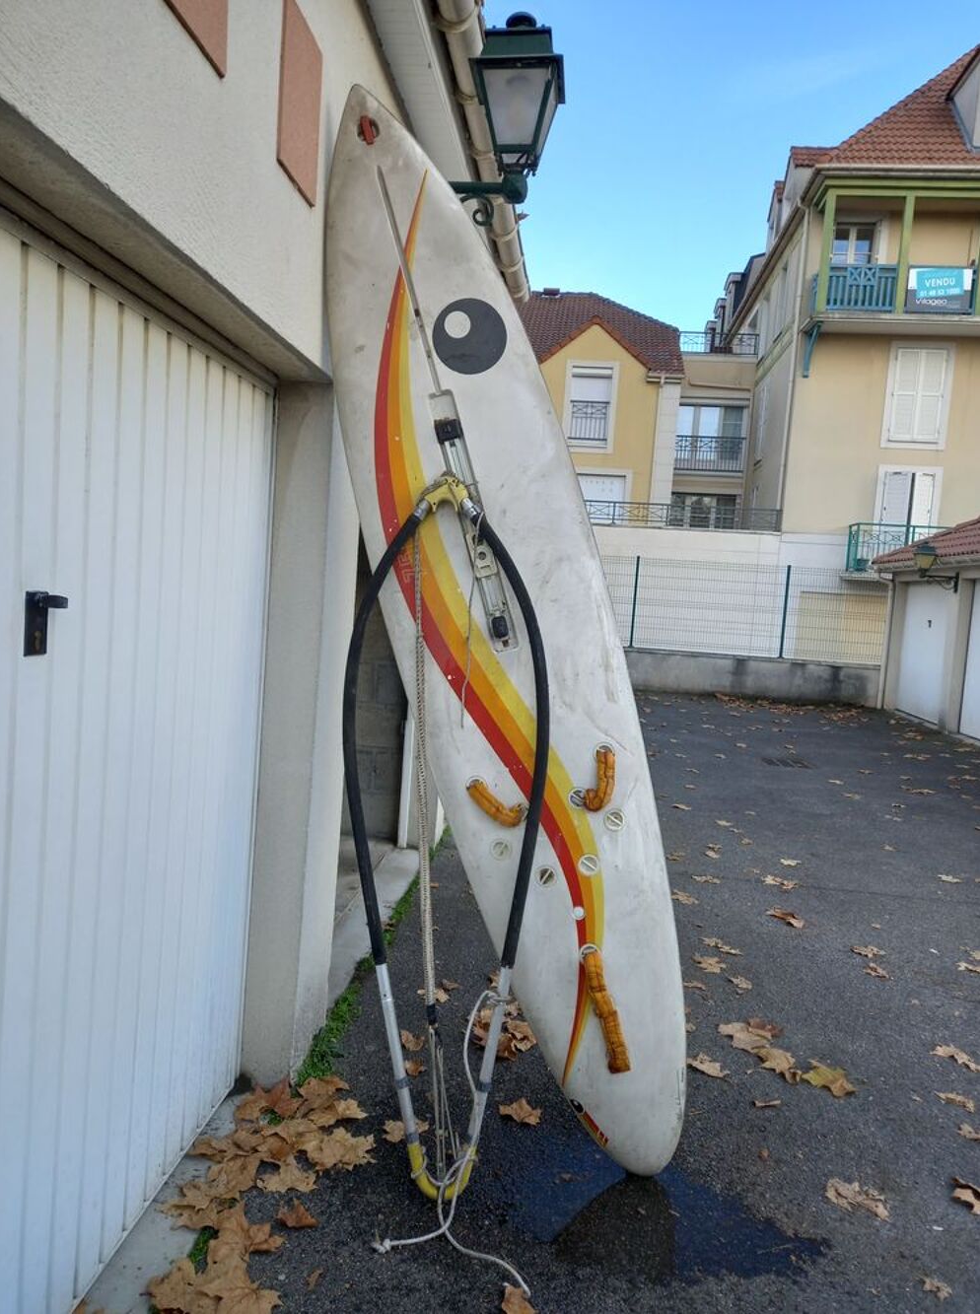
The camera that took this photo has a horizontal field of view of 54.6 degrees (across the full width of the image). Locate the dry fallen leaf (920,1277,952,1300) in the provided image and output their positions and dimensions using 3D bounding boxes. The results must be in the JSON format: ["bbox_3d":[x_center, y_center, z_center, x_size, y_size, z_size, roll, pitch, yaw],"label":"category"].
[{"bbox_3d":[1.007,1.426,2.142,0.075,0.025,0.065,4,4,6],"label":"dry fallen leaf"}]

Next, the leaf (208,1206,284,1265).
[{"bbox_3d":[-0.545,1.283,2.127,0.164,0.035,0.174,4,4,5],"label":"leaf"}]

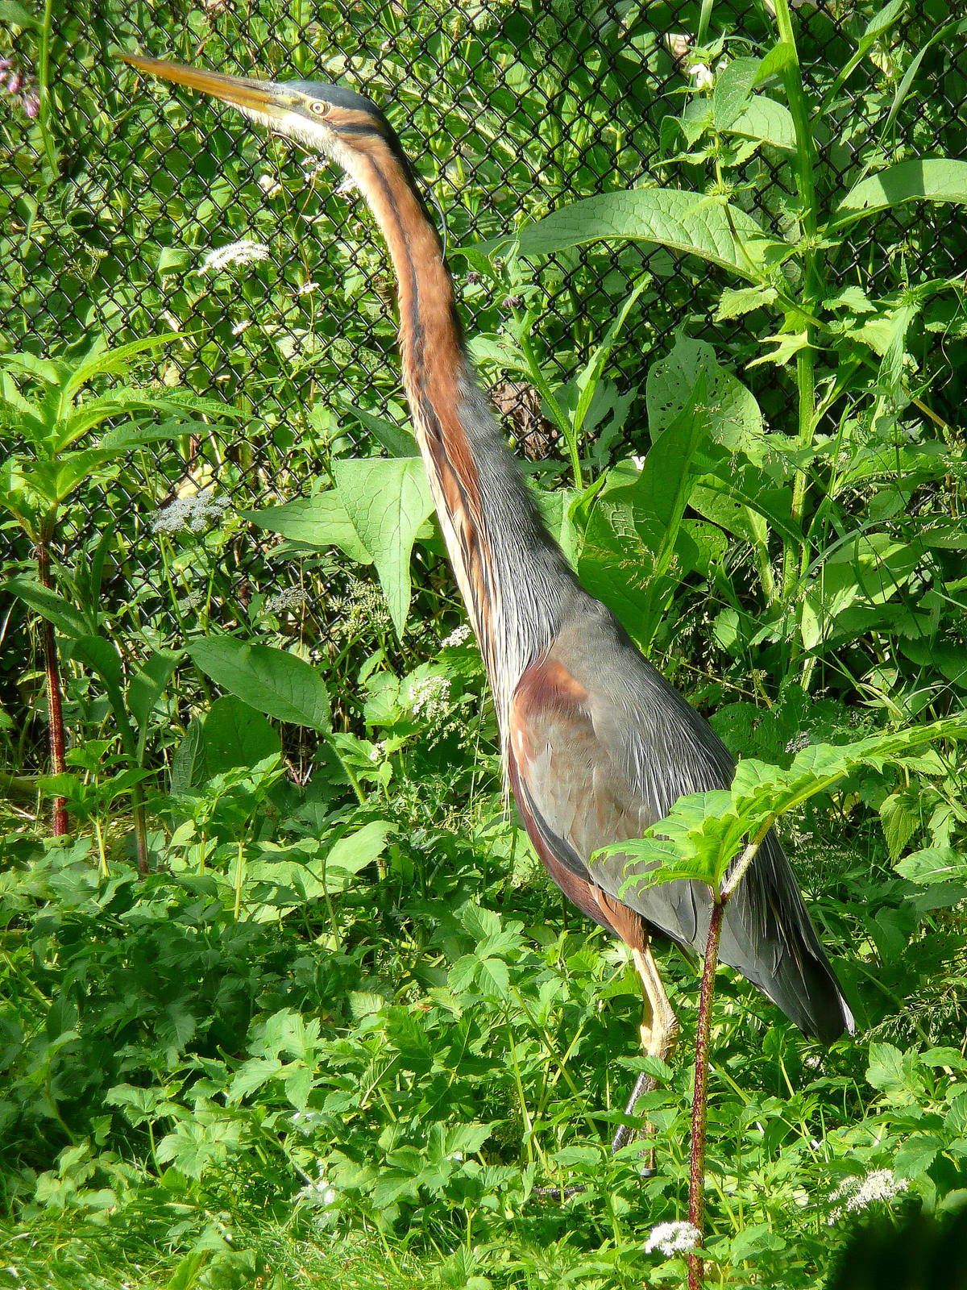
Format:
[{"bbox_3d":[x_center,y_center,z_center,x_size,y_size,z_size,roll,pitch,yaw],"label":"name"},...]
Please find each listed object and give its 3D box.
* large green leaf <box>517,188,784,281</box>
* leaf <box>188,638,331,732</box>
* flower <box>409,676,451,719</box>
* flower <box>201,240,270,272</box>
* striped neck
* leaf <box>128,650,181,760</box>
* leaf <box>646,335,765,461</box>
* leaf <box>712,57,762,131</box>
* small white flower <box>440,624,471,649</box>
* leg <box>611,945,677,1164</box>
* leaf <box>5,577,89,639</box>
[{"bbox_3d":[0.140,-0.344,8.750,0.228,0.080,0.090,-1,8,0],"label":"large green leaf"},{"bbox_3d":[-0.199,0.031,9.450,0.153,0.060,0.032,30,-20,6],"label":"leaf"},{"bbox_3d":[-0.049,0.047,9.450,0.041,0.027,0.038,3,30,0],"label":"flower"},{"bbox_3d":[-0.236,-0.371,9.950,0.067,0.027,0.062,-13,12,0],"label":"flower"},{"bbox_3d":[-0.010,-0.160,7.700,0.083,0.446,0.075,-17,8,2],"label":"striped neck"},{"bbox_3d":[-0.296,0.055,9.400,0.038,0.110,0.030,22,3,16],"label":"leaf"},{"bbox_3d":[0.198,-0.218,9.300,0.106,0.120,0.032,-2,6,6],"label":"leaf"},{"bbox_3d":[0.213,-0.462,8.750,0.044,0.063,0.035,-1,8,0],"label":"leaf"},{"bbox_3d":[-0.025,-0.008,9.600,0.032,0.019,0.029,-18,18,0],"label":"small white flower"},{"bbox_3d":[0.118,0.305,7.700,0.054,0.173,0.030,-1,8,0],"label":"leg"},{"bbox_3d":[-0.402,-0.034,9.600,0.092,0.027,0.030,32,31,-6],"label":"leaf"}]

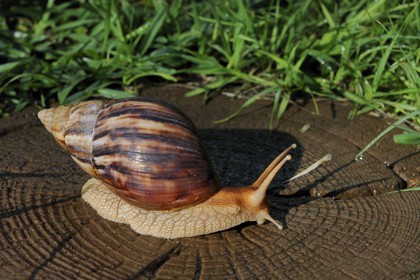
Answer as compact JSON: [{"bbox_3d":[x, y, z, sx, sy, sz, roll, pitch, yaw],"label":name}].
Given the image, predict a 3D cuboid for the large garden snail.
[{"bbox_3d":[-0.022,0.011,0.410,0.128,0.064,0.056,5,30,9],"label":"large garden snail"}]

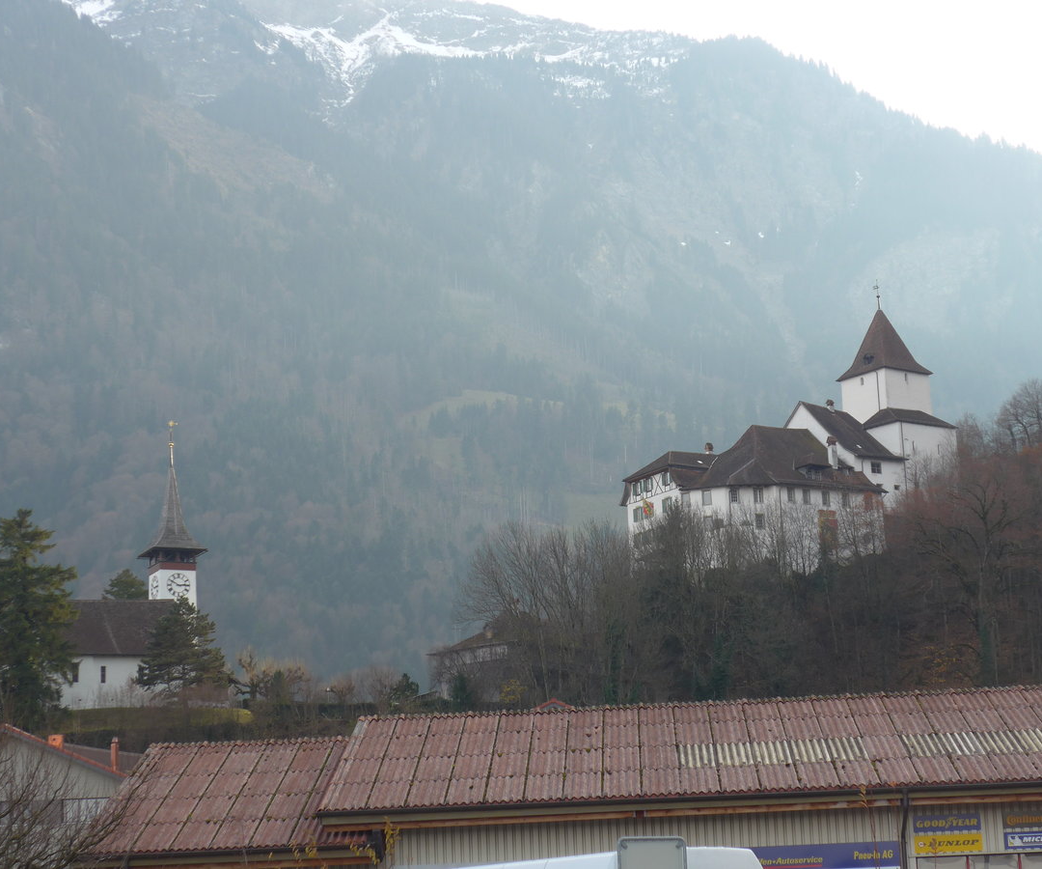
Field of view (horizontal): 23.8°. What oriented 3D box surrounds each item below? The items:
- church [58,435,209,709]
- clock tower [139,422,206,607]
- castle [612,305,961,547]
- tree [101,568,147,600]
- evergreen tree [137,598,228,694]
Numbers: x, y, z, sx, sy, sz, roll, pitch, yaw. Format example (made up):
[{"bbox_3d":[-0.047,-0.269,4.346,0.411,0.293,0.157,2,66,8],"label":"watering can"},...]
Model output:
[{"bbox_3d":[-52.072,17.910,327.000,20.000,38.000,13.000,3,-12,-25],"label":"church"},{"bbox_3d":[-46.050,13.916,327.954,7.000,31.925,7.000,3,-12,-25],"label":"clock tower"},{"bbox_3d":[37.998,0.341,350.000,31.000,36.000,33.000,5,-13,-32],"label":"castle"},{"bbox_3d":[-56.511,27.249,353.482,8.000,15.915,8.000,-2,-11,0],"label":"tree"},{"bbox_3d":[-42.398,26.814,310.818,11.000,12.391,11.000,-2,-11,0],"label":"evergreen tree"}]

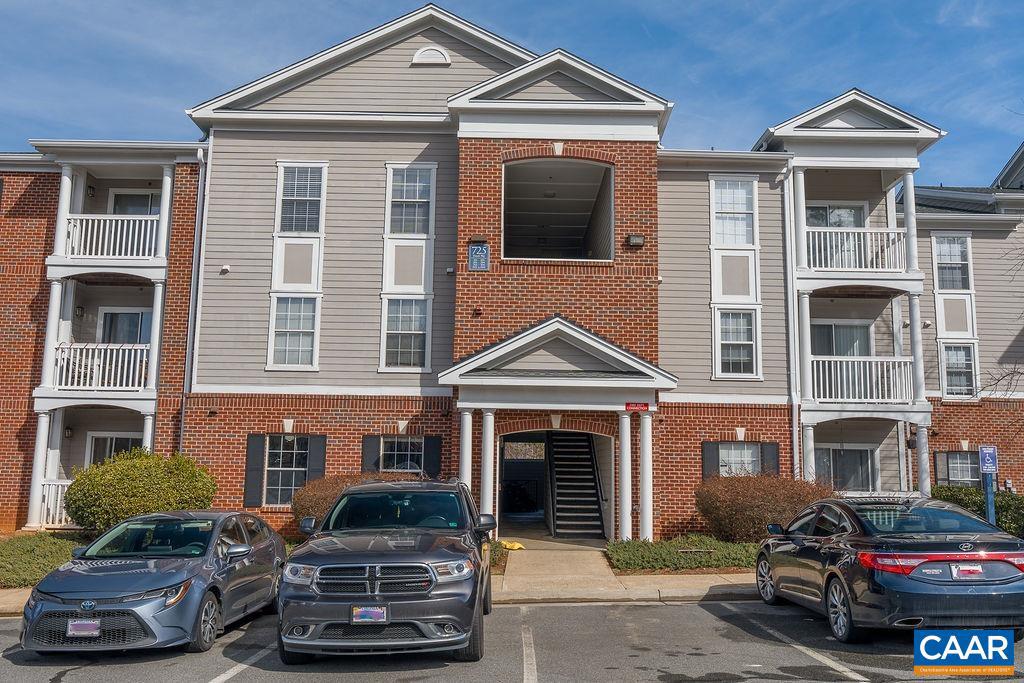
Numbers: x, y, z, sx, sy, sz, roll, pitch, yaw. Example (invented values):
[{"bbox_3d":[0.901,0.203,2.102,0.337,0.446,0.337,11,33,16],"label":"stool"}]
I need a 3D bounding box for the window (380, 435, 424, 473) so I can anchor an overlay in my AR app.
[{"bbox_3d":[-2.297,2.699,18.323,0.910,1.470,0.100,1,-9,0],"label":"window"}]

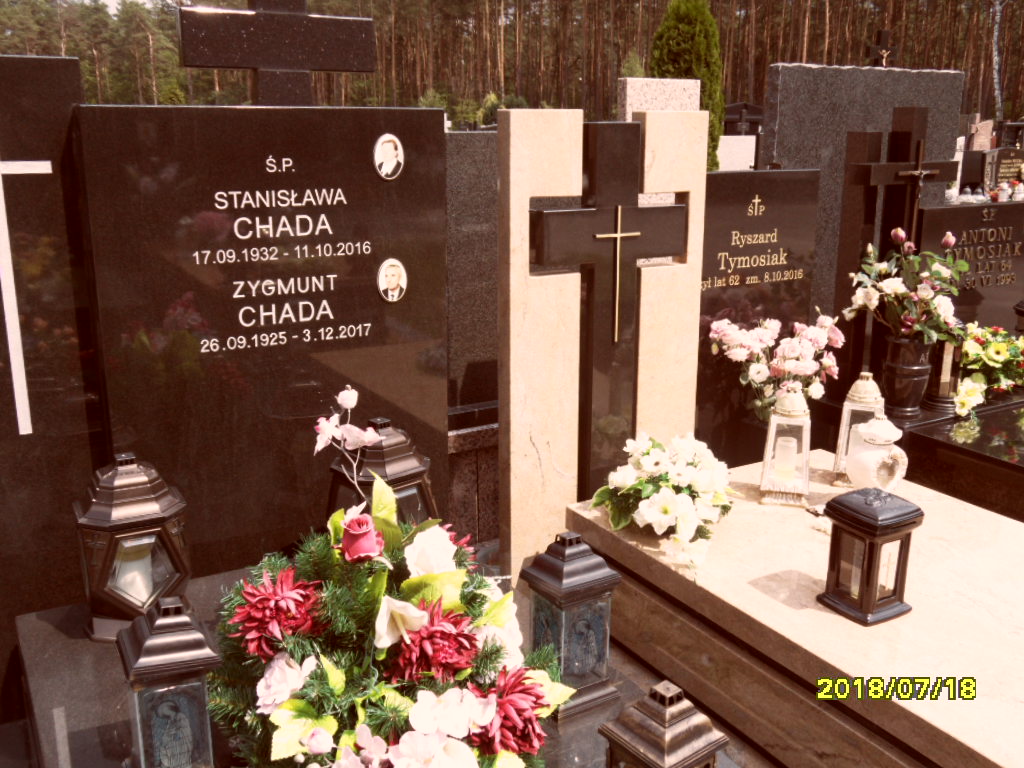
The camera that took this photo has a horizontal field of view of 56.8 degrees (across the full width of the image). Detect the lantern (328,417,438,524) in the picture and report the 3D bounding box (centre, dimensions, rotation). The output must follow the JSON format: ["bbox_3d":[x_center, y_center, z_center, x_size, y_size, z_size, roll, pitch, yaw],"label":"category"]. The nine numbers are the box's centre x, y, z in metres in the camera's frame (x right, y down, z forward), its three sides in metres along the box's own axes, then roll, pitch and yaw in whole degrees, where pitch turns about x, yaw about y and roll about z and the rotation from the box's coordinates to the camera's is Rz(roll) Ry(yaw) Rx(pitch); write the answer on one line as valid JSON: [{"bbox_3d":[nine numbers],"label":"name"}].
[{"bbox_3d":[-0.321,0.265,2.348,0.228,0.378,0.226,15,21,43],"label":"lantern"}]

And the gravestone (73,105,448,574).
[{"bbox_3d":[-0.553,-0.105,2.340,0.834,1.106,0.080,-8,16,-28],"label":"gravestone"}]

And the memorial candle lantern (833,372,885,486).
[{"bbox_3d":[1.039,0.123,2.815,0.130,0.350,0.130,6,16,25],"label":"memorial candle lantern"}]

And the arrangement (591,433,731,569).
[{"bbox_3d":[0.425,0.278,2.508,0.260,0.215,0.310,-8,16,-28],"label":"arrangement"}]

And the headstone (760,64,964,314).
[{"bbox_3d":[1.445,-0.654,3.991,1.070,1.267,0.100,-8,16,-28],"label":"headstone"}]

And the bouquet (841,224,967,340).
[{"bbox_3d":[1.459,-0.364,3.496,0.435,0.408,0.392,-9,18,-30],"label":"bouquet"}]

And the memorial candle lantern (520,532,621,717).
[{"bbox_3d":[0.112,0.430,1.789,0.148,0.336,0.148,-8,16,-28],"label":"memorial candle lantern"}]

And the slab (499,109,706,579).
[{"bbox_3d":[0.282,-0.104,2.826,0.687,1.371,0.098,-9,18,-30],"label":"slab"}]

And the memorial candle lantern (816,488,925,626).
[{"bbox_3d":[0.811,0.370,2.145,0.154,0.284,0.152,-9,18,-30],"label":"memorial candle lantern"}]

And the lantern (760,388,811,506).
[{"bbox_3d":[0.806,0.174,2.757,0.131,0.341,0.131,4,16,14],"label":"lantern"}]

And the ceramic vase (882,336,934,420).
[{"bbox_3d":[1.411,-0.016,3.369,0.160,0.245,0.160,-8,16,-28],"label":"ceramic vase"}]

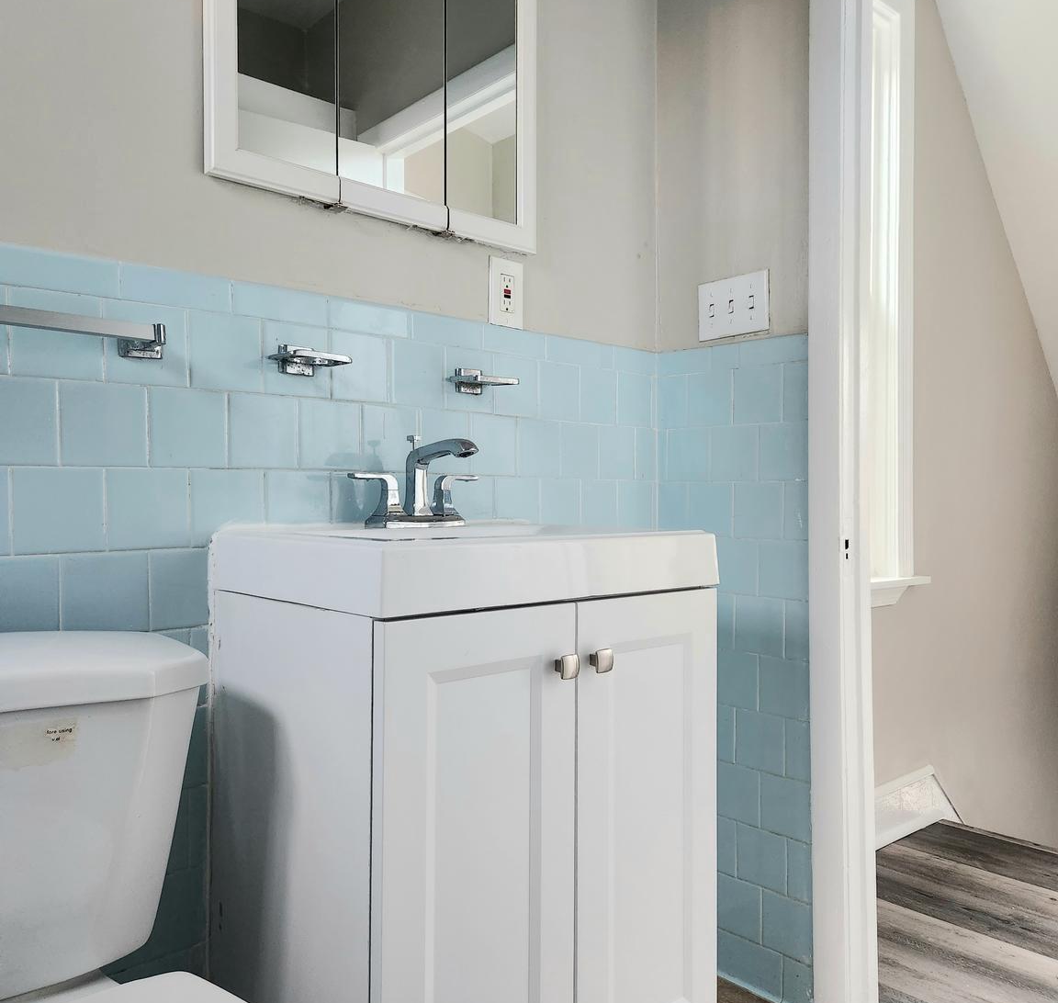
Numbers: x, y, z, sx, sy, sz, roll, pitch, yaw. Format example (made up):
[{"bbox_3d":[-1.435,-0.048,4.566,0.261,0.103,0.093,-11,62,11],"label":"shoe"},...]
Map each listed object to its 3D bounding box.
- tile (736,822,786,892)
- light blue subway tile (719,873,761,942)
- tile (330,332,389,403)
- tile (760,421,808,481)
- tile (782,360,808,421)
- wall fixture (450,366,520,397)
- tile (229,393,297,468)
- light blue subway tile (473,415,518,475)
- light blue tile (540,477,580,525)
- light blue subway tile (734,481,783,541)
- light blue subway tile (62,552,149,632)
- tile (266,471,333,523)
[{"bbox_3d":[0.440,0.670,1.762,0.009,0.108,0.108,0,0,-42],"label":"tile"},{"bbox_3d":[0.405,0.783,1.814,0.009,0.108,0.108,0,0,-43],"label":"light blue subway tile"},{"bbox_3d":[-0.266,-0.207,1.471,0.108,0.108,0.010,0,-1,-43],"label":"tile"},{"bbox_3d":[0.475,-0.096,1.746,0.010,0.108,0.102,0,-1,-43],"label":"tile"},{"bbox_3d":[0.492,-0.201,1.717,0.010,0.108,0.050,0,-1,-43],"label":"tile"},{"bbox_3d":[-0.078,-0.206,1.578,0.093,0.041,0.085,0,-1,-43],"label":"wall fixture"},{"bbox_3d":[-0.385,-0.099,1.351,0.108,0.108,0.009,0,0,-43],"label":"tile"},{"bbox_3d":[-0.063,-0.099,1.653,0.102,0.105,0.010,0,-1,-43],"label":"light blue subway tile"},{"bbox_3d":[0.057,0.011,1.764,0.108,0.105,0.010,0,-1,-43],"label":"light blue tile"},{"bbox_3d":[0.437,0.018,1.775,0.010,0.108,0.108,0,-1,-43],"label":"light blue subway tile"},{"bbox_3d":[-0.548,0.120,1.212,0.108,0.108,0.010,0,0,-43],"label":"light blue subway tile"},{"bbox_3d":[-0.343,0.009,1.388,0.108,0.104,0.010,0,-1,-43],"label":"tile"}]

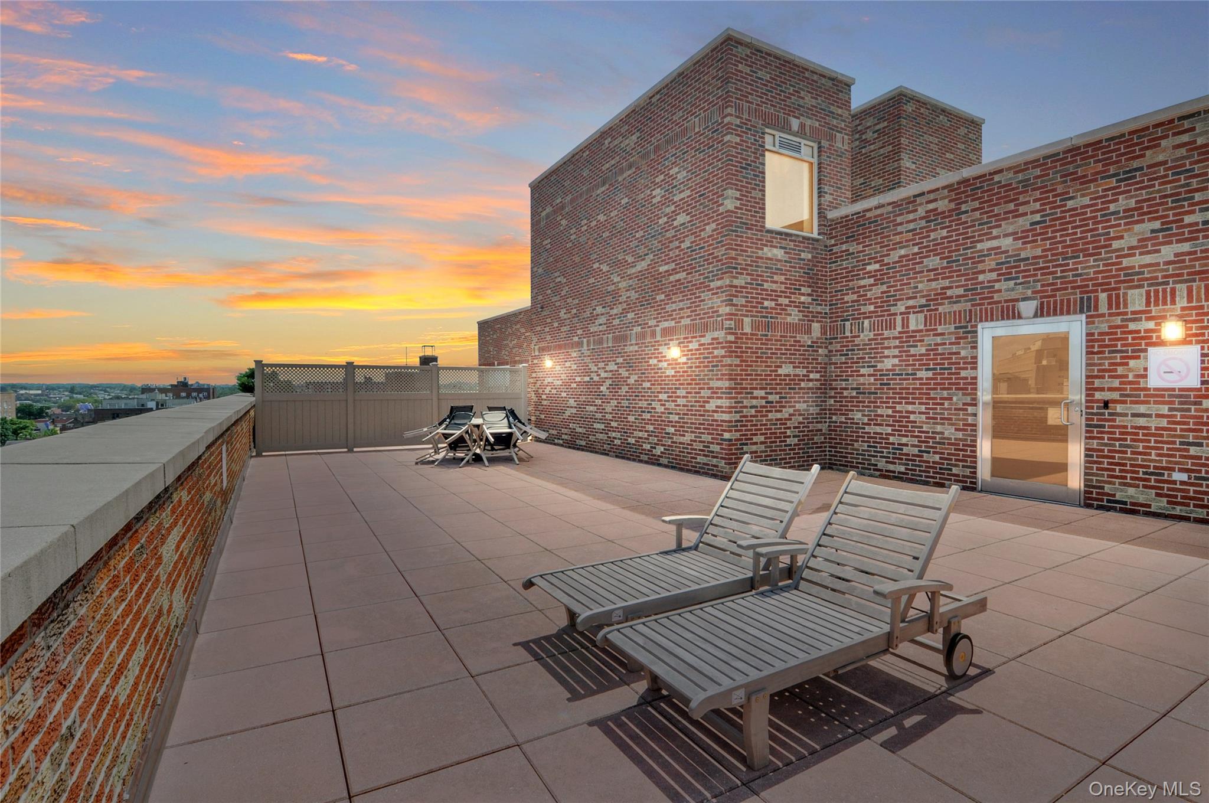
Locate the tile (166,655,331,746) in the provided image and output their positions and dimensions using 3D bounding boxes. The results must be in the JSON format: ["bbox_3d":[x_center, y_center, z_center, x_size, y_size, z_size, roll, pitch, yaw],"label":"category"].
[{"bbox_3d":[-1.624,1.393,2.514,0.612,0.040,0.590,-1,2,-30],"label":"tile"}]

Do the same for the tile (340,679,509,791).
[{"bbox_3d":[-0.773,1.400,2.273,0.604,0.040,0.590,-1,2,-29],"label":"tile"}]

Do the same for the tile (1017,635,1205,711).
[{"bbox_3d":[2.583,1.386,2.749,0.612,0.040,0.590,-1,2,-30],"label":"tile"}]

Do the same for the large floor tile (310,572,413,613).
[{"bbox_3d":[-1.699,1.355,3.772,0.612,0.040,0.590,-1,2,-30],"label":"large floor tile"}]

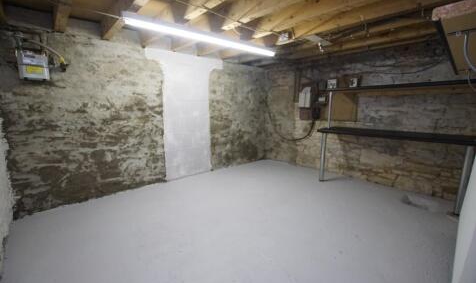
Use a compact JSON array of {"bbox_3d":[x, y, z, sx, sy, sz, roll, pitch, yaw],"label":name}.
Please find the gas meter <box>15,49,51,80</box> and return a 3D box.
[{"bbox_3d":[-1.807,-0.671,1.761,0.190,0.230,0.155,-8,12,-38],"label":"gas meter"}]

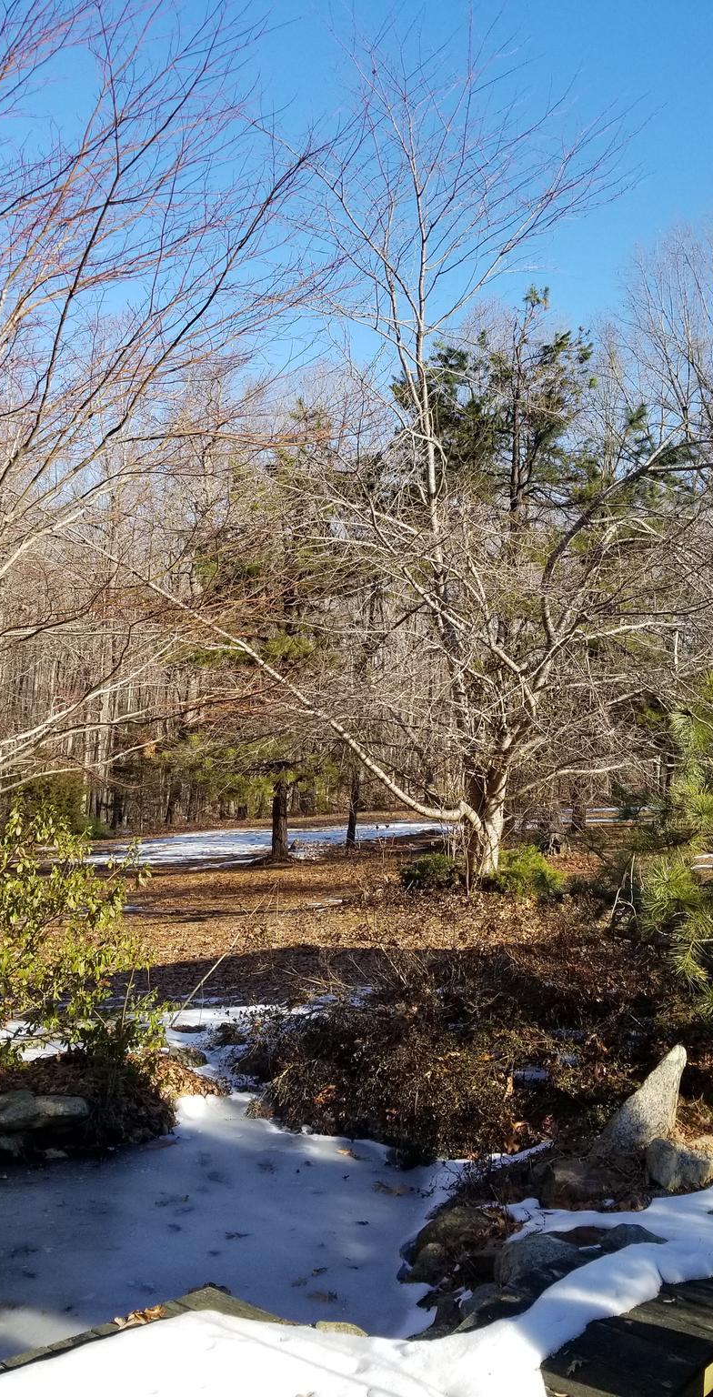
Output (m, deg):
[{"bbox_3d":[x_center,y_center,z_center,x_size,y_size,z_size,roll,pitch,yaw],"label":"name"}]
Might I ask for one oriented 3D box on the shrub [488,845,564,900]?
[{"bbox_3d":[1.834,1.889,15.200,0.870,0.570,0.820,0,-1,0],"label":"shrub"}]

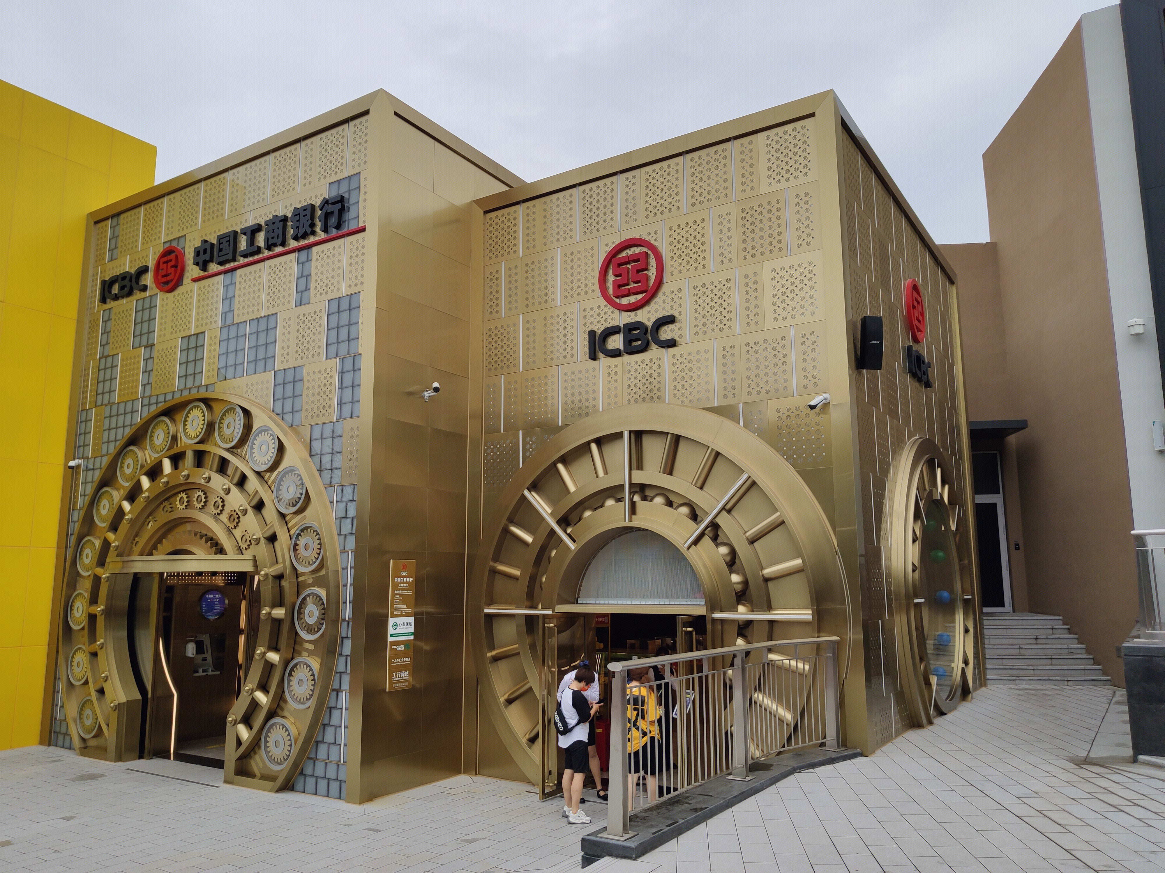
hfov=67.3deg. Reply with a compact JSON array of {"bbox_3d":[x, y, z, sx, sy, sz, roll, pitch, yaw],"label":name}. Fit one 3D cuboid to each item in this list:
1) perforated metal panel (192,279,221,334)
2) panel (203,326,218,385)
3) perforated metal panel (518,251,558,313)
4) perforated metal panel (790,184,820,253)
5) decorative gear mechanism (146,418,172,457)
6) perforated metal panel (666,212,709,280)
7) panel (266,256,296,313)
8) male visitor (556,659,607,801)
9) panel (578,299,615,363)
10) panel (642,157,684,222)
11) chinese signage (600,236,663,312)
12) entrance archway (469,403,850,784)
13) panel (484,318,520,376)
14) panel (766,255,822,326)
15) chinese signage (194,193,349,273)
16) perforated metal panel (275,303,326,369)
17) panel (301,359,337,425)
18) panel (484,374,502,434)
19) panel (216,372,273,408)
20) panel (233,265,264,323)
[{"bbox_3d":[-5.553,-1.952,13.025,0.629,0.788,0.052,-6,-10,33],"label":"perforated metal panel"},{"bbox_3d":[-5.293,-1.153,12.563,0.291,0.792,0.050,-6,-10,33],"label":"panel"},{"bbox_3d":[-0.561,-2.088,11.738,0.593,0.786,0.050,-6,-11,32],"label":"perforated metal panel"},{"bbox_3d":[2.597,-2.545,10.204,0.364,0.836,0.040,-6,-11,33],"label":"perforated metal panel"},{"bbox_3d":[-6.242,0.014,13.021,0.623,0.623,0.103,-6,-10,33],"label":"decorative gear mechanism"},{"bbox_3d":[1.281,-2.295,10.548,0.612,0.800,0.040,-6,-11,33],"label":"perforated metal panel"},{"bbox_3d":[-4.171,-2.099,12.138,0.632,0.788,0.052,-6,-10,33],"label":"panel"},{"bbox_3d":[0.006,3.375,10.114,0.500,1.574,0.420,5,-10,-30],"label":"male visitor"},{"bbox_3d":[0.209,-1.374,10.991,0.588,0.792,0.060,-6,-11,32],"label":"panel"},{"bbox_3d":[0.977,-3.008,10.741,0.588,0.742,0.060,-6,-11,32],"label":"panel"},{"bbox_3d":[0.622,-2.096,11.327,0.929,0.929,0.100,-6,-11,33],"label":"chinese signage"},{"bbox_3d":[0.690,1.881,10.257,4.880,4.504,0.573,-6,-11,32],"label":"entrance archway"},{"bbox_3d":[-1.080,-1.229,11.982,0.616,0.780,0.050,-6,-10,33],"label":"panel"},{"bbox_3d":[2.456,-1.695,10.161,0.691,0.800,0.040,-6,-11,33],"label":"panel"},{"bbox_3d":[-4.374,-2.763,12.070,3.218,0.467,0.090,-6,-10,33],"label":"chinese signage"},{"bbox_3d":[-3.636,-1.295,11.311,0.899,0.787,0.060,-6,-11,32],"label":"perforated metal panel"},{"bbox_3d":[-3.472,-0.577,11.530,0.650,0.818,0.040,-6,-11,33],"label":"panel"},{"bbox_3d":[-1.201,-0.443,11.891,0.296,0.786,0.050,-6,-11,32],"label":"panel"},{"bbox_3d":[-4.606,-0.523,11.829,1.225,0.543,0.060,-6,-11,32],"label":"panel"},{"bbox_3d":[-4.733,-2.039,12.498,0.639,0.788,0.052,-6,-10,33],"label":"panel"}]

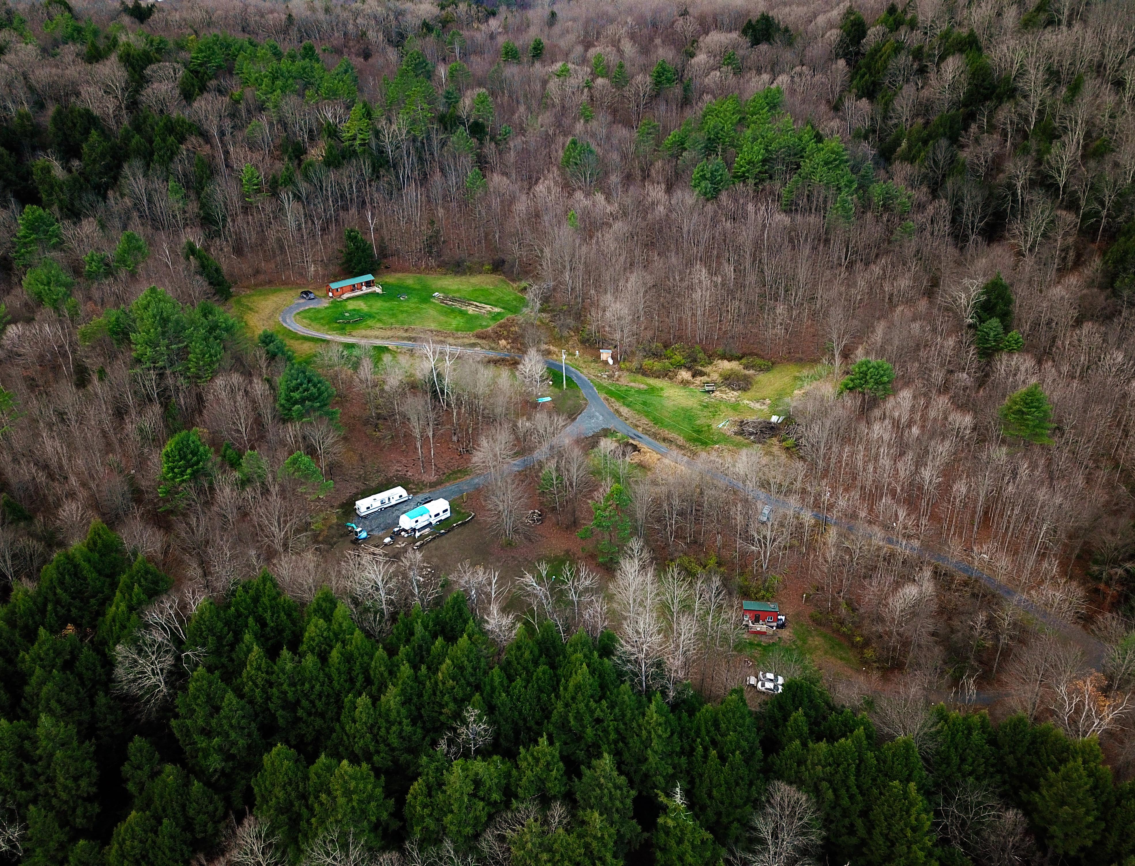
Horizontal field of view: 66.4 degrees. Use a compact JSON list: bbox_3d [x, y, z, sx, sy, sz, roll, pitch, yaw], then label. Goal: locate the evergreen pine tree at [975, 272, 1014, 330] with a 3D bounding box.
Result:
[{"bbox_3d":[110.263,-33.304,224.141,9.200,17.000,9.200,-1,27,0],"label":"evergreen pine tree"}]

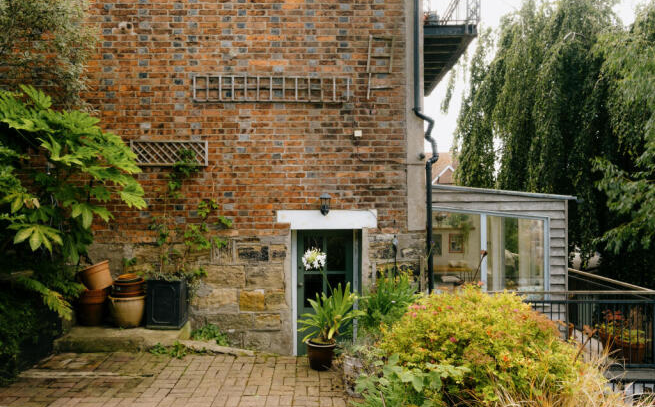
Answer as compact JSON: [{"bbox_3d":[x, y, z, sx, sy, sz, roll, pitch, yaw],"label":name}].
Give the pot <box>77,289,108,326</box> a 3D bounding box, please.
[{"bbox_3d":[-2.590,1.165,5.025,0.333,0.343,0.333,-1,0,-2],"label":"pot"}]

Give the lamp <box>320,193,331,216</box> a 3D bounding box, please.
[{"bbox_3d":[-0.021,0.014,5.219,0.129,0.259,0.169,-1,0,-2],"label":"lamp"}]

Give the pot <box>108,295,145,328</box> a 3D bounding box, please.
[{"bbox_3d":[-2.195,1.173,4.975,0.398,0.323,0.398,-1,0,-2],"label":"pot"}]

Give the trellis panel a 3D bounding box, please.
[{"bbox_3d":[-1.813,-0.567,5.219,0.895,0.298,0.040,-1,0,-2],"label":"trellis panel"}]

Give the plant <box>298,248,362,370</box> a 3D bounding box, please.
[{"bbox_3d":[0.035,1.124,4.905,0.706,1.294,0.637,-1,0,-2],"label":"plant"}]

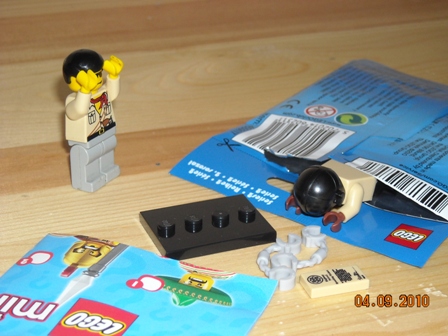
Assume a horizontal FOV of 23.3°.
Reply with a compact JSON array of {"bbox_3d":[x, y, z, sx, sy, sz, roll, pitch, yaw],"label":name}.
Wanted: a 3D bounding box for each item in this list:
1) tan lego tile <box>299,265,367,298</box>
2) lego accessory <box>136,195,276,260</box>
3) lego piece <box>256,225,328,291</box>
[{"bbox_3d":[0.028,0.029,0.281,0.016,0.003,0.008,-7,27,-16],"label":"tan lego tile"},{"bbox_3d":[-0.005,0.016,0.305,0.032,0.005,0.024,-9,28,-19],"label":"lego accessory"},{"bbox_3d":[0.018,0.023,0.292,0.016,0.004,0.030,13,29,23],"label":"lego piece"}]

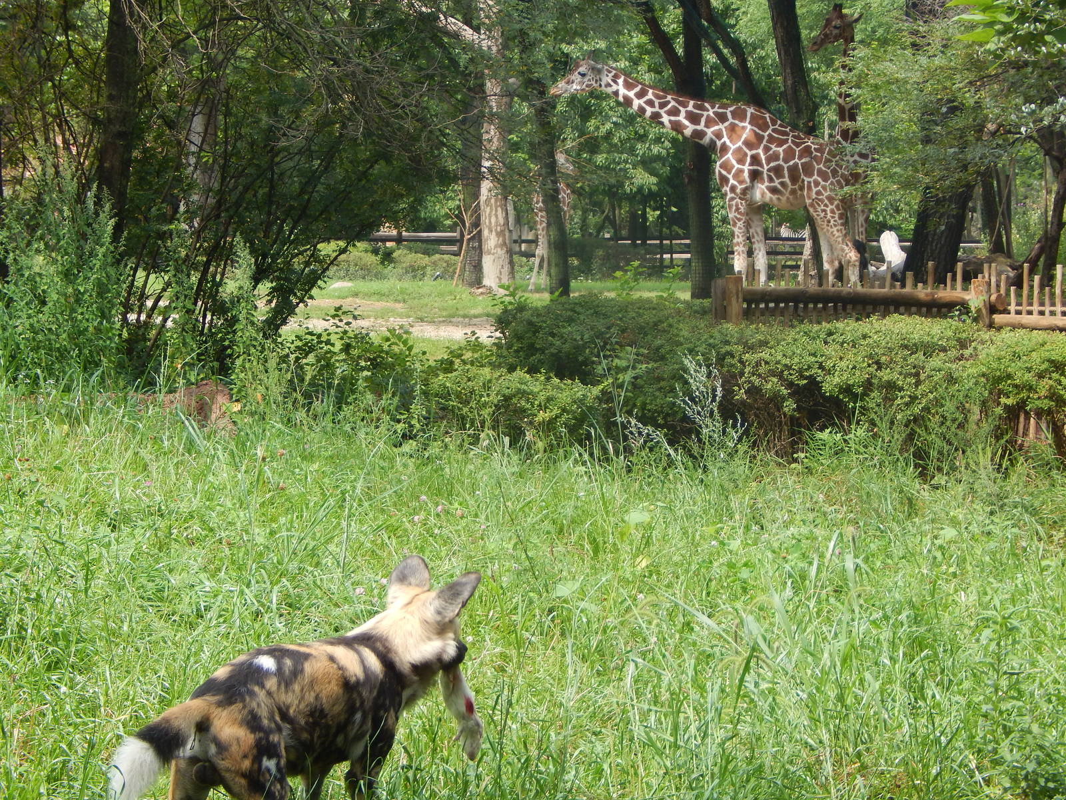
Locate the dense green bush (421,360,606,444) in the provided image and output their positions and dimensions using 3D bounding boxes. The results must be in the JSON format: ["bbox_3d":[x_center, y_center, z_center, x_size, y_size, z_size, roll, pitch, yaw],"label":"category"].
[{"bbox_3d":[-0.119,0.063,30.000,1.120,0.590,0.850,0,2,0],"label":"dense green bush"}]

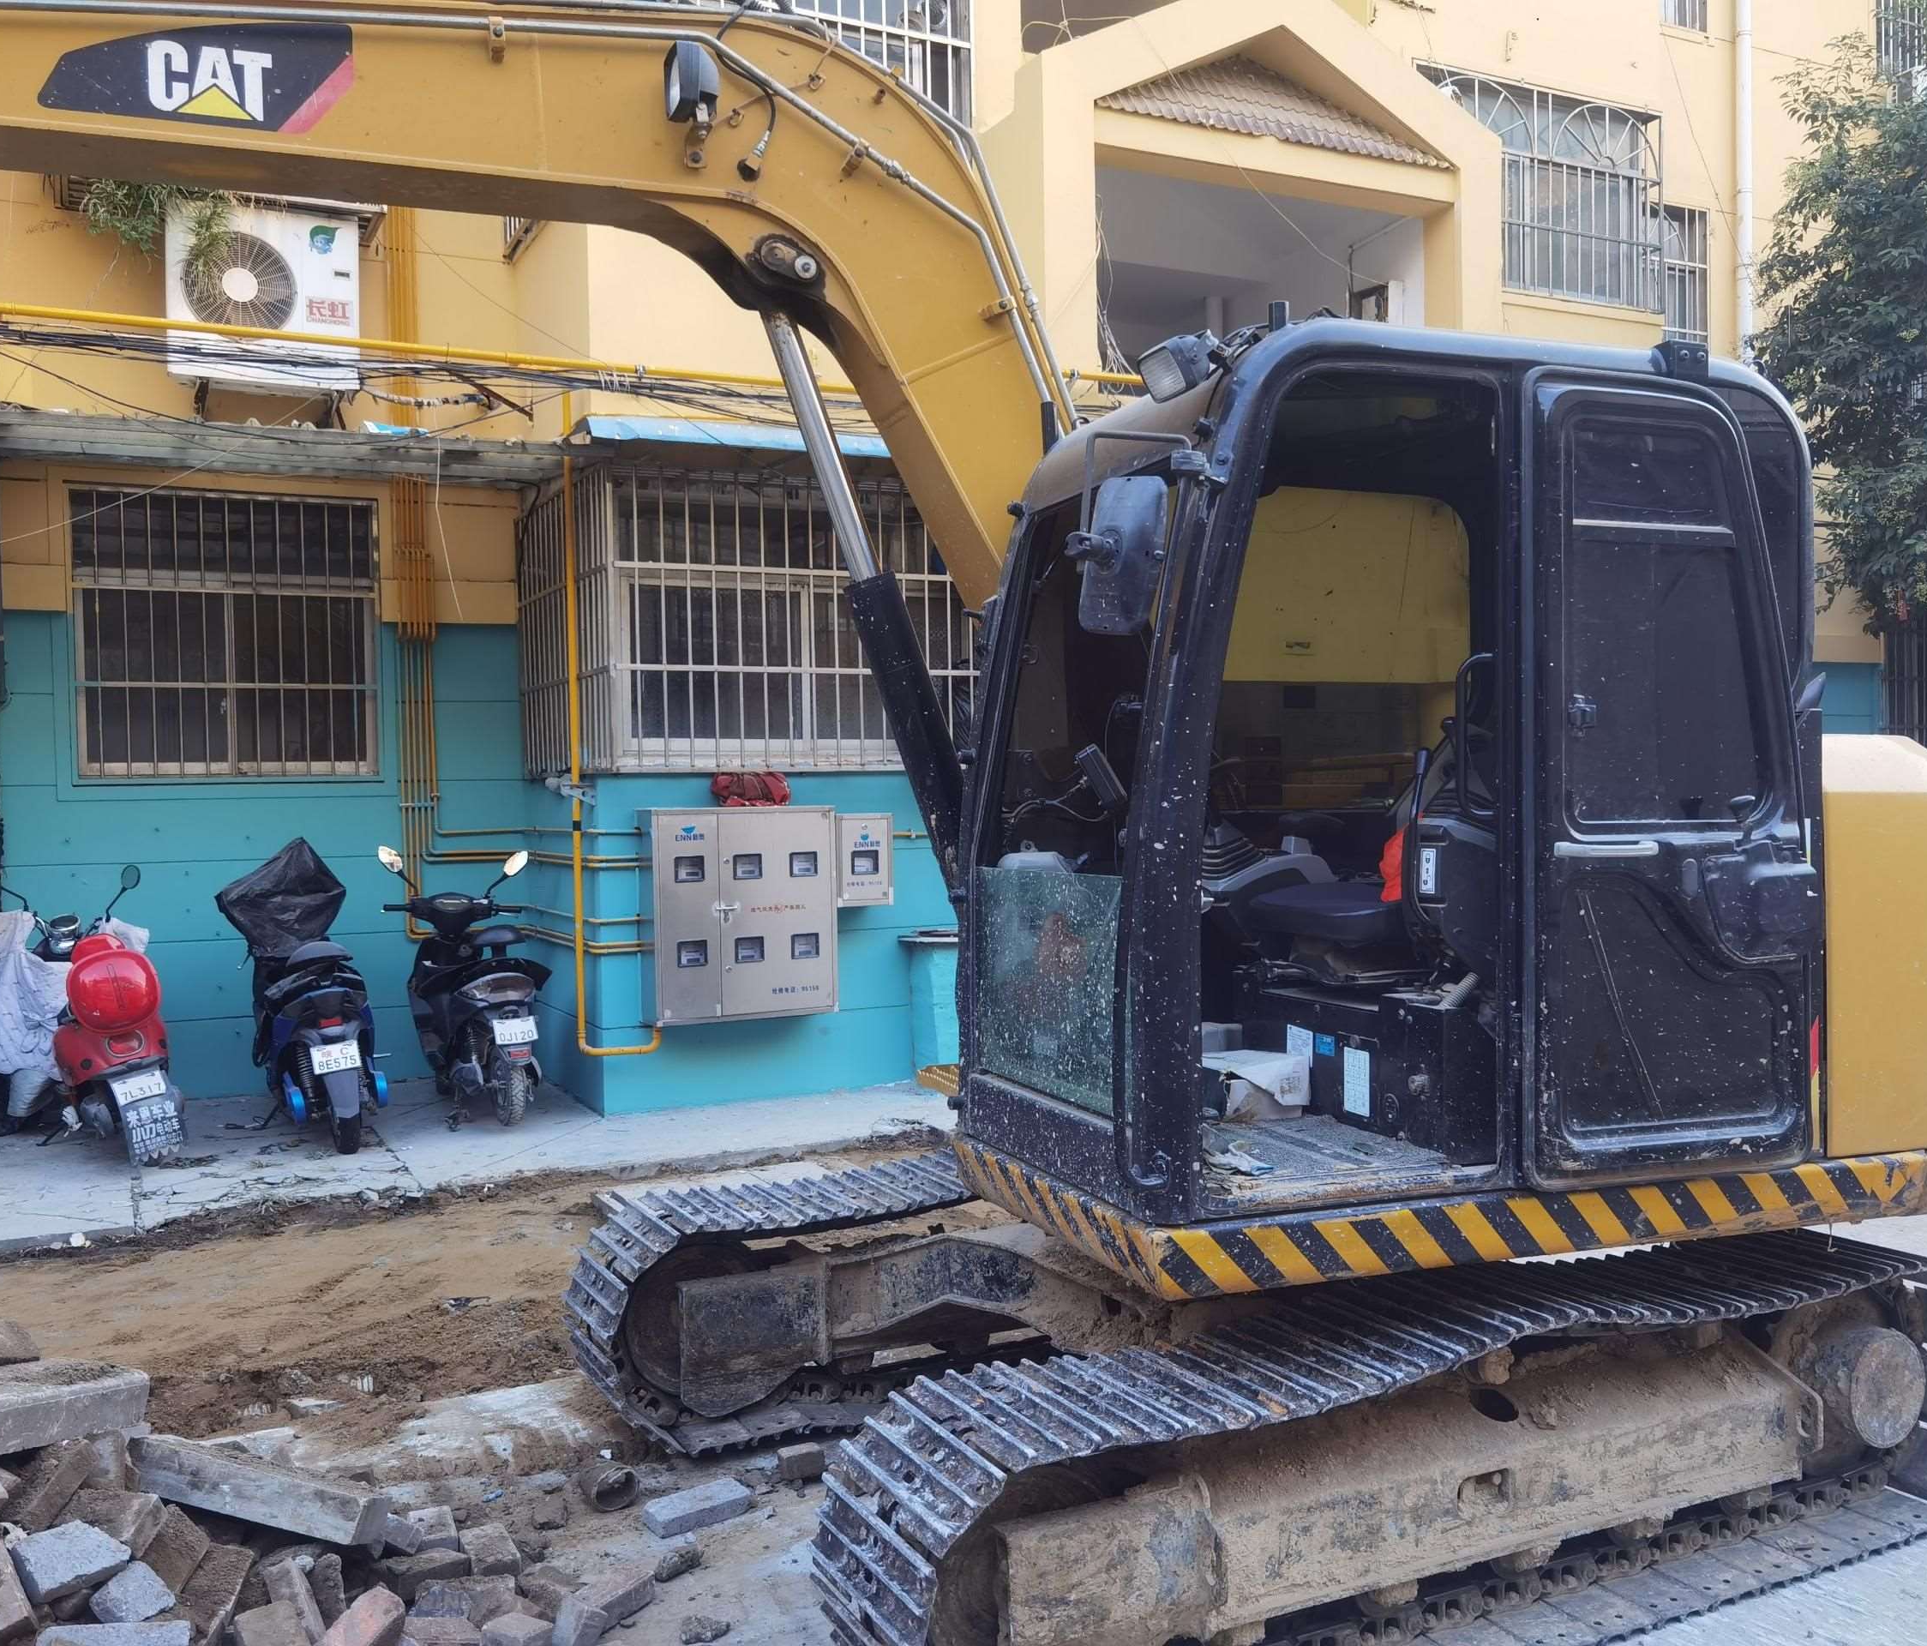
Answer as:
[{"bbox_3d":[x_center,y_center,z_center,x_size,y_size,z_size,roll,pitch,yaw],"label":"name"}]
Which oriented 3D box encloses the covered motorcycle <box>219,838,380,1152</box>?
[{"bbox_3d":[-3.074,0.781,7.996,0.670,1.330,1.700,-2,1,-32],"label":"covered motorcycle"}]

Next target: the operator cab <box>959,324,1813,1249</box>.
[{"bbox_3d":[0.927,-0.125,3.920,1.620,1.730,1.070,-1,0,-21],"label":"operator cab"}]

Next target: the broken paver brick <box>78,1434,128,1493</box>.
[{"bbox_3d":[-1.798,1.343,3.600,0.090,0.120,0.060,-7,-26,-13],"label":"broken paver brick"}]

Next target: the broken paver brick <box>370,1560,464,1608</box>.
[{"bbox_3d":[-1.073,1.497,3.410,0.150,0.055,0.095,1,-7,-40],"label":"broken paver brick"}]

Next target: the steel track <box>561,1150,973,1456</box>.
[{"bbox_3d":[0.258,1.302,5.109,2.760,0.610,0.465,-1,0,-27],"label":"steel track"}]

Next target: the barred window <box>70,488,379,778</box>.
[{"bbox_3d":[-3.924,-0.992,9.174,1.488,1.504,0.130,-2,2,-26],"label":"barred window"}]

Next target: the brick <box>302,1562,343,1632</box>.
[{"bbox_3d":[-1.212,1.476,3.270,0.060,0.140,0.070,-12,-32,-14],"label":"brick"}]

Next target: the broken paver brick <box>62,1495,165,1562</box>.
[{"bbox_3d":[-1.676,1.370,3.335,0.215,0.056,0.105,-6,28,20],"label":"broken paver brick"}]

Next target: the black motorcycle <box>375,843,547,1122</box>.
[{"bbox_3d":[-2.446,0.812,8.565,0.750,1.300,1.732,-2,2,-31],"label":"black motorcycle"}]

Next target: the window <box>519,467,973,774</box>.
[{"bbox_3d":[-1.184,-0.999,9.431,2.100,1.449,1.659,-2,1,-29],"label":"window"}]

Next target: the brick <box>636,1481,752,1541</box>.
[{"bbox_3d":[-0.603,1.562,3.905,0.235,0.050,0.095,-1,0,-39],"label":"brick"}]

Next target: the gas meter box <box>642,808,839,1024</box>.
[{"bbox_3d":[-1.125,0.451,8.589,0.946,1.041,0.267,-2,2,-26],"label":"gas meter box"}]

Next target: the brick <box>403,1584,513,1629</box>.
[{"bbox_3d":[-0.968,1.504,3.300,0.185,0.062,0.097,-1,1,-26],"label":"brick"}]

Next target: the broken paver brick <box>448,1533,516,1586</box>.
[{"bbox_3d":[-0.975,1.499,3.490,0.095,0.055,0.140,9,-4,-29],"label":"broken paver brick"}]

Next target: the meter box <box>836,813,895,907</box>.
[{"bbox_3d":[-0.545,0.191,8.908,0.313,0.471,0.202,-2,2,-26],"label":"meter box"}]

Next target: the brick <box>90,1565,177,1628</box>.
[{"bbox_3d":[-1.549,1.457,3.215,0.118,0.053,0.105,-32,53,-19],"label":"brick"}]

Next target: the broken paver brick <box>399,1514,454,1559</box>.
[{"bbox_3d":[-1.119,1.508,3.650,0.090,0.048,0.090,-6,22,-7],"label":"broken paver brick"}]

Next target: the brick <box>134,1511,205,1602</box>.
[{"bbox_3d":[-1.470,1.356,3.156,0.057,0.098,0.140,-34,21,17],"label":"brick"}]

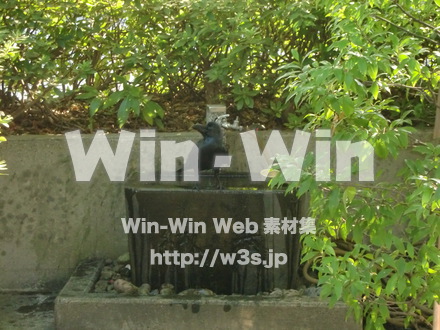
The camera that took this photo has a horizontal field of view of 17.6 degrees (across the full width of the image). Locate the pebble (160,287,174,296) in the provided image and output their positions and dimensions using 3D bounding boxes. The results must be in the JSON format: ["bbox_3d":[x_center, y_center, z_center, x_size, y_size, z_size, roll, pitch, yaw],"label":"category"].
[{"bbox_3d":[-0.270,0.650,7.320,0.072,0.050,0.062,0,4,0],"label":"pebble"}]

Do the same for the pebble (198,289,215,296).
[{"bbox_3d":[-0.069,0.658,7.320,0.080,0.046,0.065,0,4,0],"label":"pebble"}]

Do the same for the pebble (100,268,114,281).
[{"bbox_3d":[-0.610,0.594,7.720,0.074,0.056,0.068,0,4,0],"label":"pebble"}]

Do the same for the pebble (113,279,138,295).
[{"bbox_3d":[-0.487,0.626,7.340,0.130,0.075,0.085,0,4,0],"label":"pebble"}]

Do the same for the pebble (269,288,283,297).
[{"bbox_3d":[0.285,0.658,7.320,0.073,0.046,0.062,0,4,0],"label":"pebble"}]

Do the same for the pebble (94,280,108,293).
[{"bbox_3d":[-0.613,0.628,7.360,0.070,0.056,0.066,0,4,0],"label":"pebble"}]

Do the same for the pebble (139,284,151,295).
[{"bbox_3d":[-0.389,0.642,7.330,0.063,0.055,0.060,0,4,0],"label":"pebble"}]

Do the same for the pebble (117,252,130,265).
[{"bbox_3d":[-0.563,0.545,8.300,0.085,0.062,0.072,0,4,0],"label":"pebble"}]

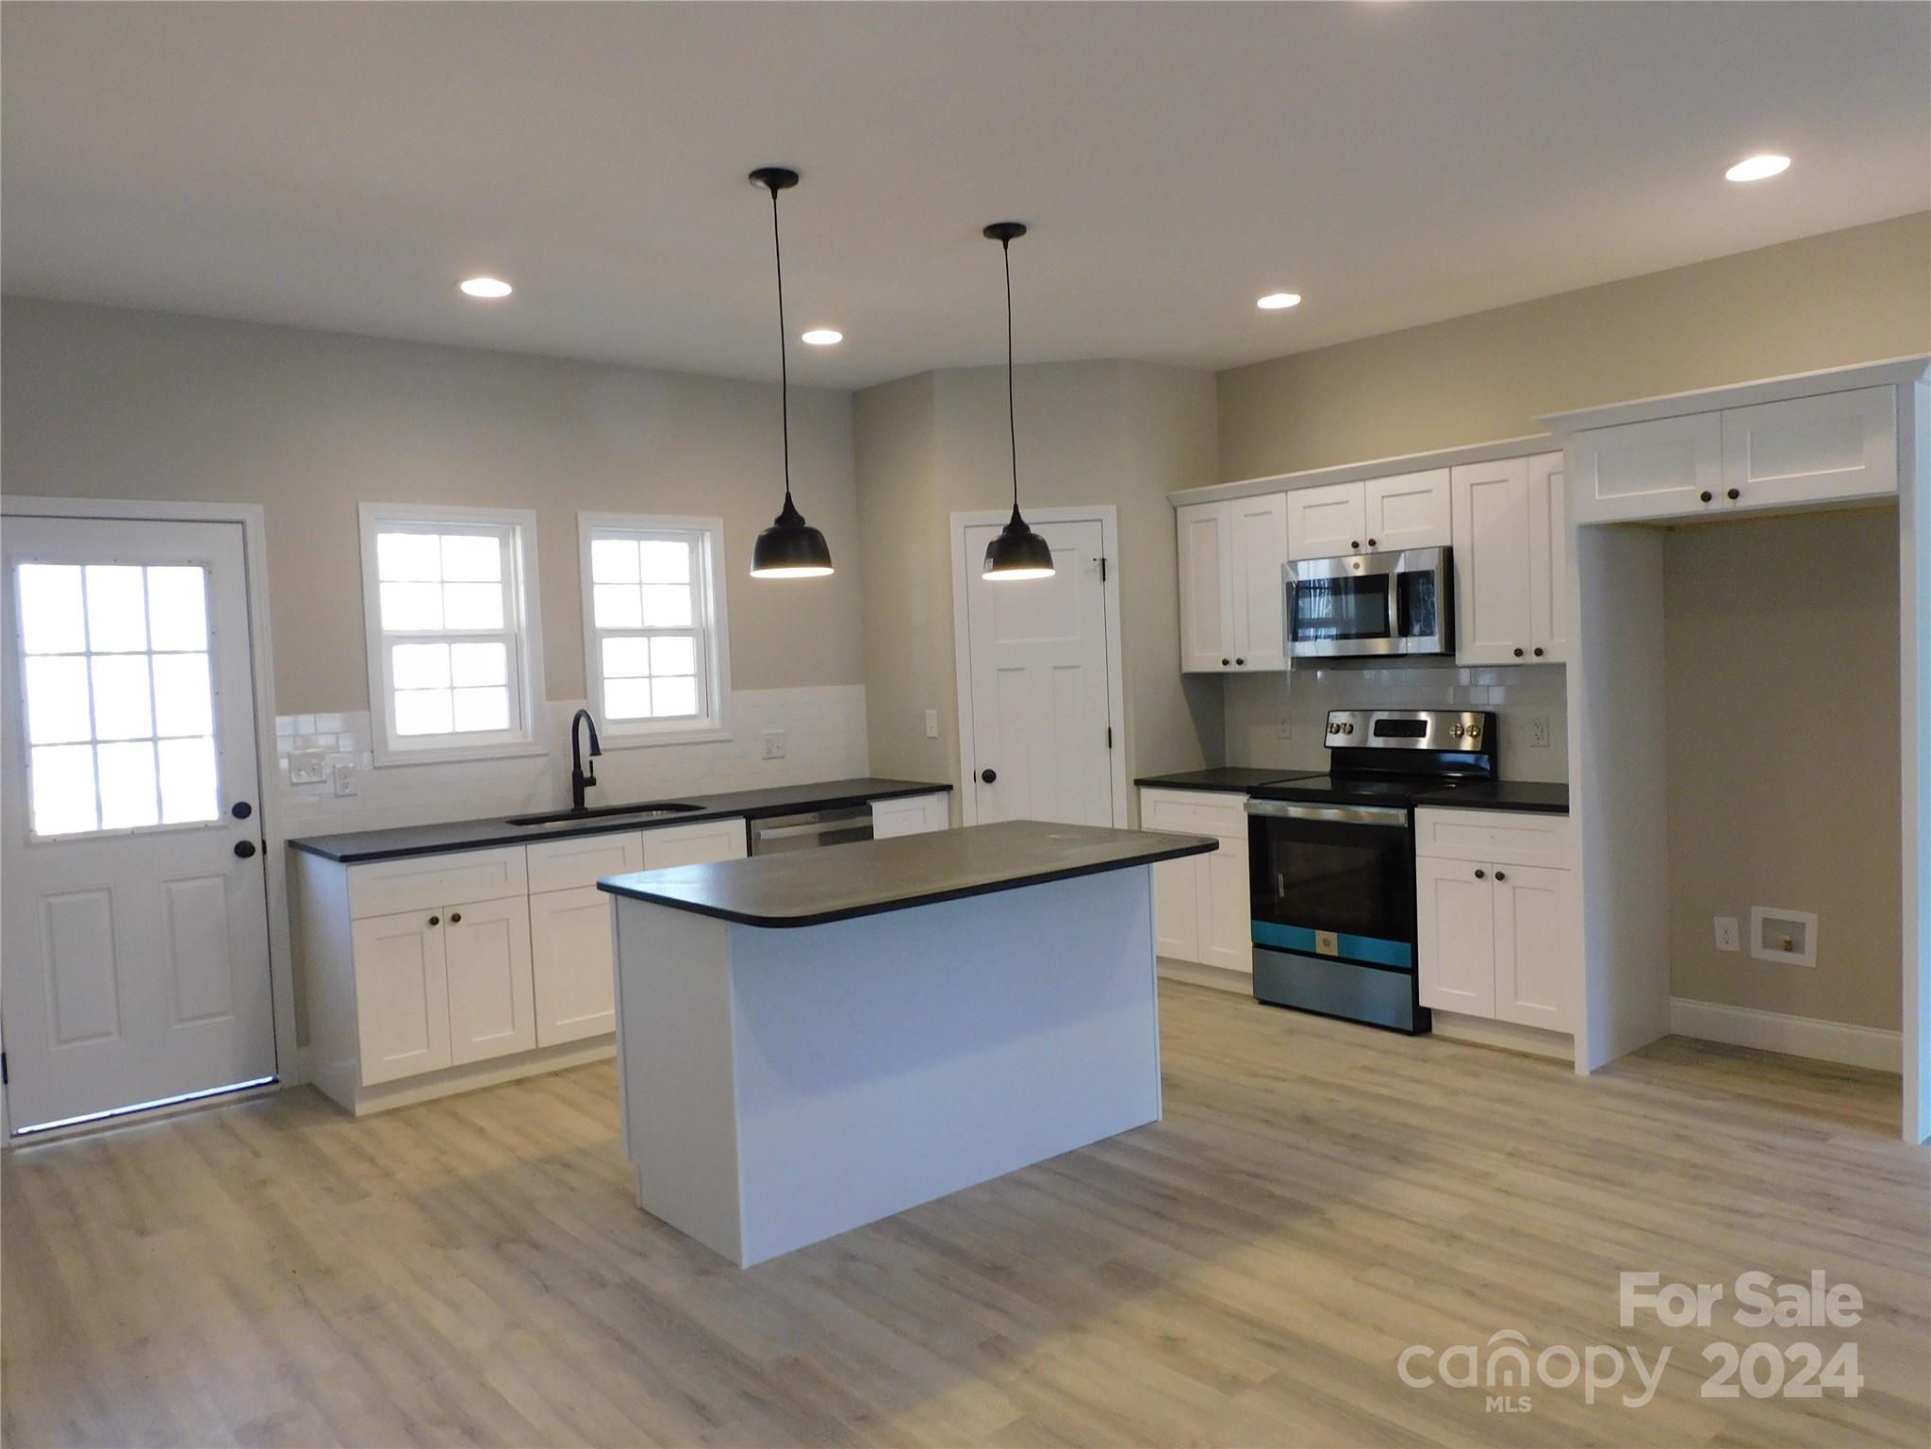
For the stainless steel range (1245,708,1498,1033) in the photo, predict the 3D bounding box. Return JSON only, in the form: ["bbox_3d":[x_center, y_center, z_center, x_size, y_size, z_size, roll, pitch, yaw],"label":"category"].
[{"bbox_3d":[1.655,0.569,5.488,0.695,1.190,0.752,-5,4,-40],"label":"stainless steel range"}]

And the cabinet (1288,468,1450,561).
[{"bbox_3d":[1.753,-0.849,5.541,0.325,0.296,0.752,-5,4,-40],"label":"cabinet"}]

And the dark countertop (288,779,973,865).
[{"bbox_3d":[-1.276,0.370,5.553,2.640,0.030,0.650,-5,4,-40],"label":"dark countertop"}]

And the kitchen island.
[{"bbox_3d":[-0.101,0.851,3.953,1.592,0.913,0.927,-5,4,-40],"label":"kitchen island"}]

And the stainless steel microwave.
[{"bbox_3d":[1.722,-0.484,5.507,0.425,0.419,0.757,-5,4,-40],"label":"stainless steel microwave"}]

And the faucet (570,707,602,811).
[{"bbox_3d":[-1.539,0.156,5.519,0.095,0.420,0.242,-5,4,-40],"label":"faucet"}]

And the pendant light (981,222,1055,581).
[{"bbox_3d":[0.145,-0.998,4.162,0.227,1.059,0.227,-2,3,0],"label":"pendant light"}]

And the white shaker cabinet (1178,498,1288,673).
[{"bbox_3d":[1.314,-0.626,6.062,0.327,0.759,0.609,-5,4,-40],"label":"white shaker cabinet"}]

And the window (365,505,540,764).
[{"bbox_3d":[-2.045,-0.361,5.365,0.688,1.002,0.110,-5,4,-40],"label":"window"}]

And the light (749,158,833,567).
[{"bbox_3d":[-0.489,-0.934,3.611,0.226,1.062,0.226,-2,3,0],"label":"light"}]

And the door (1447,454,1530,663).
[{"bbox_3d":[1.988,-0.602,5.042,0.022,0.759,0.300,-4,4,-40],"label":"door"}]

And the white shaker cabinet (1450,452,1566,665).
[{"bbox_3d":[2.193,-0.606,5.007,0.327,0.759,0.604,-5,4,-40],"label":"white shaker cabinet"}]

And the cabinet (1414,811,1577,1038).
[{"bbox_3d":[2.123,0.688,4.965,0.646,0.794,0.593,-5,4,-40],"label":"cabinet"}]

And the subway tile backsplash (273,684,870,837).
[{"bbox_3d":[-1.491,0.121,5.745,2.643,0.462,0.018,-5,4,-40],"label":"subway tile backsplash"}]

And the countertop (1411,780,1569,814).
[{"bbox_3d":[2.106,0.274,4.944,0.648,0.035,0.593,-5,4,-40],"label":"countertop"}]

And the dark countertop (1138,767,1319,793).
[{"bbox_3d":[1.225,0.253,6.030,0.645,0.030,0.641,-5,4,-40],"label":"dark countertop"}]

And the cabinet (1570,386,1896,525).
[{"bbox_3d":[2.574,-0.827,4.322,0.627,0.306,0.917,-5,4,-40],"label":"cabinet"}]

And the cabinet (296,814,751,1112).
[{"bbox_3d":[-1.661,0.855,5.208,1.518,0.865,0.646,-5,4,-40],"label":"cabinet"}]

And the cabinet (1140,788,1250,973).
[{"bbox_3d":[1.242,0.668,6.023,0.646,0.794,0.607,-5,4,-40],"label":"cabinet"}]

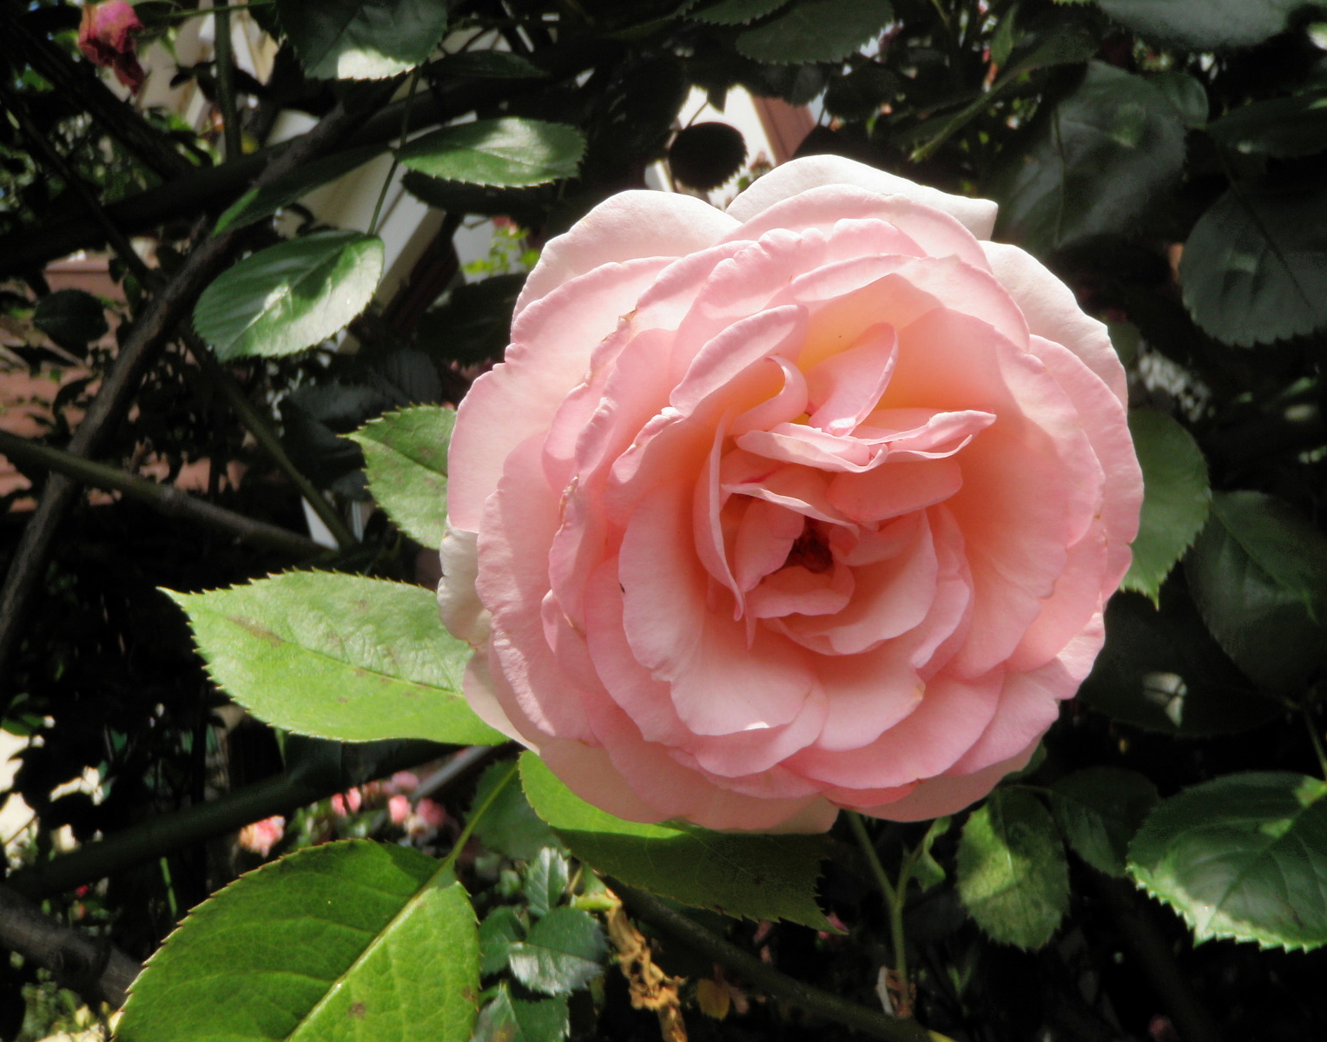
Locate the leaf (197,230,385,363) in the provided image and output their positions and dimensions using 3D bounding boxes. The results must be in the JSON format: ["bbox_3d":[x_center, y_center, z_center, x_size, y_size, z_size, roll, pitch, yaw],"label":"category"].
[{"bbox_3d":[-0.092,-0.057,0.360,0.050,0.007,0.034,-40,54,-23],"label":"leaf"}]

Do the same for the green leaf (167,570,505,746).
[{"bbox_3d":[-0.060,0.026,0.270,0.070,0.040,0.013,20,-39,1],"label":"green leaf"}]

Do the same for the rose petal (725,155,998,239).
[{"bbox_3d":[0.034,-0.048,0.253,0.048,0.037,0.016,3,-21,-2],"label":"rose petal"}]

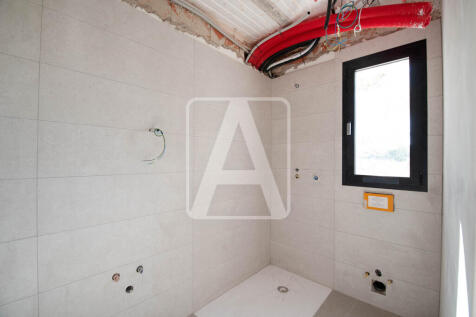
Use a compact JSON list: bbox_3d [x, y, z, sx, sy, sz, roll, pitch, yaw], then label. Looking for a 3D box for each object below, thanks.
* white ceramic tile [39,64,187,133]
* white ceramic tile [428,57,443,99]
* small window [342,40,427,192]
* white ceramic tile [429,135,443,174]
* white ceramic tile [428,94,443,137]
[{"bbox_3d":[-0.735,-0.360,1.419,0.965,0.315,0.010,1,-1,-44],"label":"white ceramic tile"},{"bbox_3d":[1.611,-0.665,1.620,0.079,0.317,0.012,0,0,43],"label":"white ceramic tile"},{"bbox_3d":[1.355,-0.357,1.887,0.647,1.281,0.073,0,0,43],"label":"small window"},{"bbox_3d":[1.608,-0.031,1.616,0.079,0.317,0.012,0,0,43],"label":"white ceramic tile"},{"bbox_3d":[1.609,-0.348,1.618,0.079,0.317,0.012,0,0,43],"label":"white ceramic tile"}]

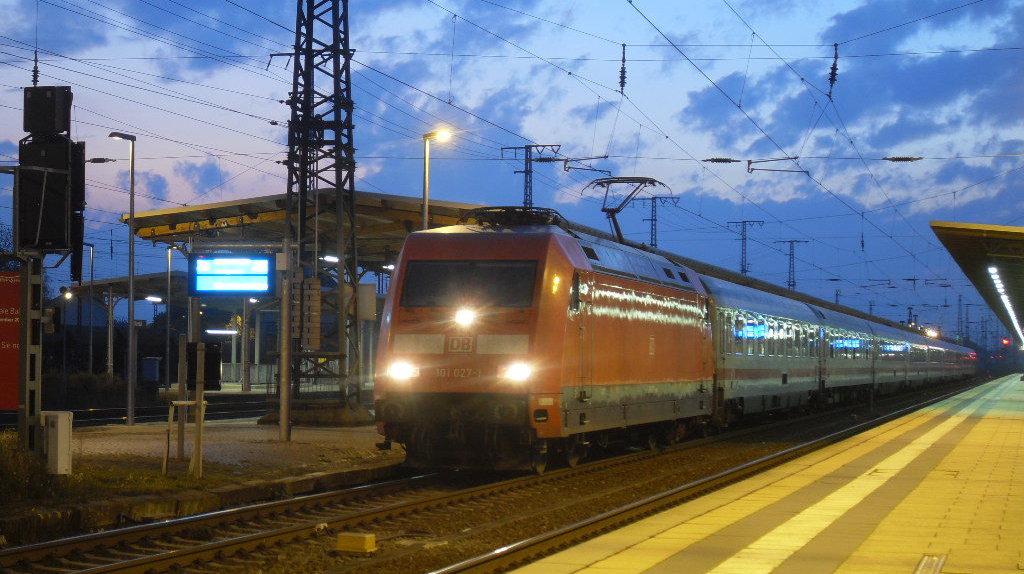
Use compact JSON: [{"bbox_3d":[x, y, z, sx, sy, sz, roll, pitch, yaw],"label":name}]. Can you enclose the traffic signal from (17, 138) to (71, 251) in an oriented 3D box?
[{"bbox_3d":[-6.976,-1.377,34.800,0.680,1.660,0.380,0,-2,16],"label":"traffic signal"}]

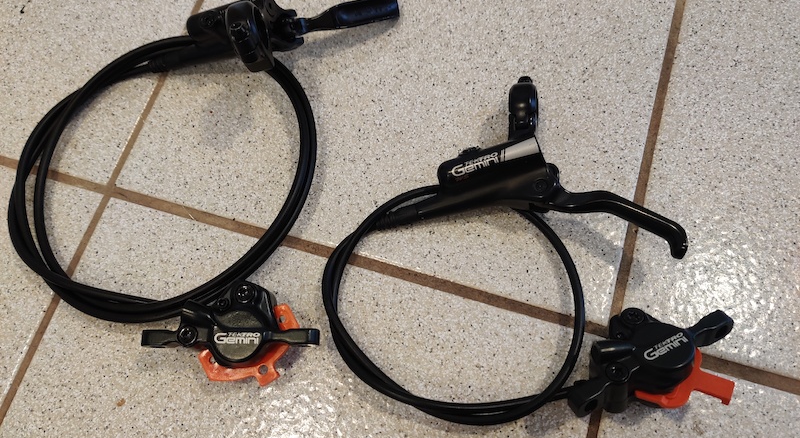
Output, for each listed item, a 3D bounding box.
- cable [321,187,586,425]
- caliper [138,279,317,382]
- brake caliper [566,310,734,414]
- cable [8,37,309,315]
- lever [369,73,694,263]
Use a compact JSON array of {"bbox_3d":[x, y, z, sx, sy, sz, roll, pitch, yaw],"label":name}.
[{"bbox_3d":[0.030,0.041,0.331,0.138,0.027,0.130,-1,71,4],"label":"cable"},{"bbox_3d":[-0.088,0.060,0.322,0.092,0.044,0.053,0,71,4],"label":"caliper"},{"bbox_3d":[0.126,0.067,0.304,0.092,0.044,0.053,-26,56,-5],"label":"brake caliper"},{"bbox_3d":[-0.140,-0.031,0.366,0.182,0.028,0.184,-1,71,4],"label":"cable"},{"bbox_3d":[0.068,-0.028,0.343,0.166,0.042,0.106,4,72,5],"label":"lever"}]

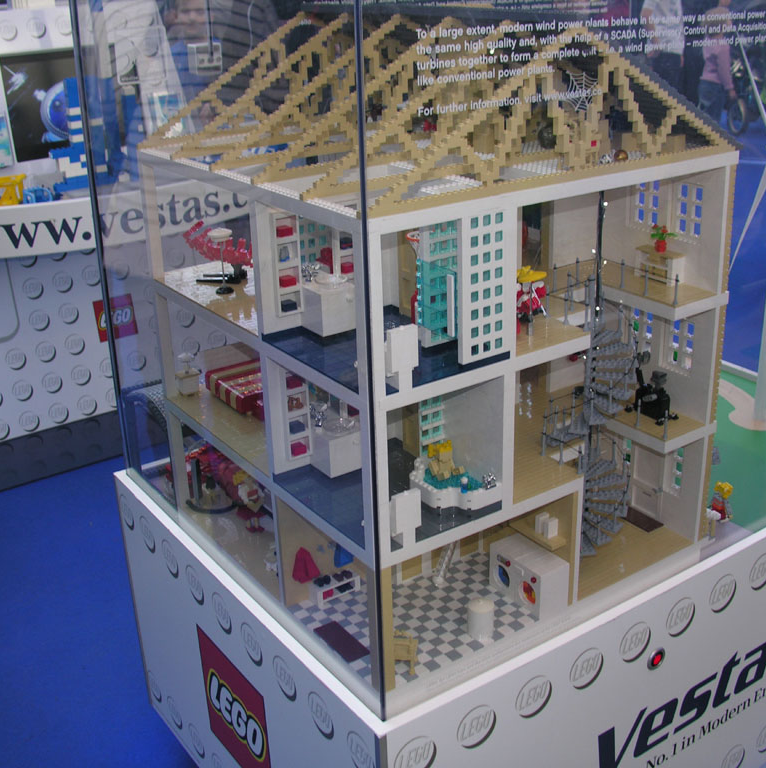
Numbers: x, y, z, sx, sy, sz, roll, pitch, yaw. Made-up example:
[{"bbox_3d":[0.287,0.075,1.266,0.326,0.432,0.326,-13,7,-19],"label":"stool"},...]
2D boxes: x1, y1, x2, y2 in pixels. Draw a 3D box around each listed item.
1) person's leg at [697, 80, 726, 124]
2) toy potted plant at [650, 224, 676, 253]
[{"bbox_3d":[2.253,-1.841,7.076,0.175,0.450,0.180,-4,23,-6],"label":"person's leg"},{"bbox_3d":[0.355,-0.185,1.319,0.029,0.034,0.031,-2,23,1],"label":"toy potted plant"}]

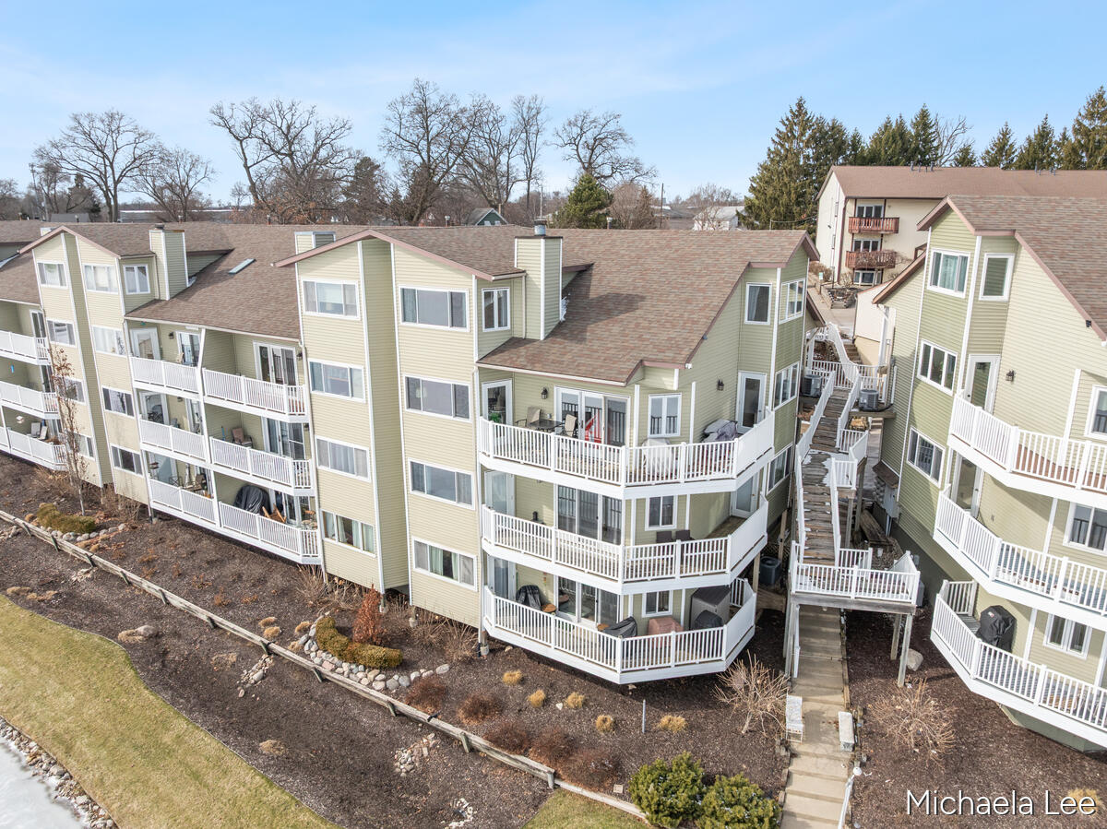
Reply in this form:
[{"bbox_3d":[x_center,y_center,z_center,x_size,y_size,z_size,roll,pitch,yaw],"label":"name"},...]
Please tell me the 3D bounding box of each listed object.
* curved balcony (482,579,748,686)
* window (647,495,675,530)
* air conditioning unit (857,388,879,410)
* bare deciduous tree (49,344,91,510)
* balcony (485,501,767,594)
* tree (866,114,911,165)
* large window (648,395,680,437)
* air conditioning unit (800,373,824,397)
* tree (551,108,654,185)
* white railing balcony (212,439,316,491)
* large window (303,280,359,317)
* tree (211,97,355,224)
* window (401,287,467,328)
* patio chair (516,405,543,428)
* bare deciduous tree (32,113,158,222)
[{"bbox_3d":[2.254,6.438,24.040,8.514,1.405,4.429,-3,15,-11],"label":"curved balcony"},{"bbox_3d":[3.166,2.791,22.382,0.990,1.230,0.150,-3,15,-11],"label":"window"},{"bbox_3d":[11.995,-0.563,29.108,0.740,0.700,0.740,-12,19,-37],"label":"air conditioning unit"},{"bbox_3d":[-22.866,0.840,36.252,1.350,8.282,1.350,0,15,0],"label":"bare deciduous tree"},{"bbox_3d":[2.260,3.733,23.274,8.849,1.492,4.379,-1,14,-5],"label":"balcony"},{"bbox_3d":[36.957,-25.139,86.505,6.600,16.257,6.600,0,14,0],"label":"tree"},{"bbox_3d":[3.191,0.058,22.017,0.970,1.290,0.120,-3,15,-11],"label":"large window"},{"bbox_3d":[10.855,-1.196,32.066,0.720,0.800,0.720,9,17,33],"label":"air conditioning unit"},{"bbox_3d":[5.338,-24.718,84.512,11.800,16.703,11.800,0,14,0],"label":"tree"},{"bbox_3d":[-11.285,1.817,30.949,6.175,1.472,2.110,9,17,33],"label":"white railing balcony"},{"bbox_3d":[-7.453,-3.870,25.639,2.698,1.172,0.150,10,18,33],"label":"large window"},{"bbox_3d":[-28.022,-24.461,81.999,14.320,17.450,12.172,-5,16,-17],"label":"tree"},{"bbox_3d":[-3.614,-3.222,23.144,2.698,1.172,0.150,10,18,33],"label":"window"},{"bbox_3d":[-0.815,0.488,23.826,0.620,1.170,0.700,9,17,31],"label":"patio chair"},{"bbox_3d":[-52.594,-26.571,90.548,12.469,17.317,11.846,-8,17,-28],"label":"bare deciduous tree"}]

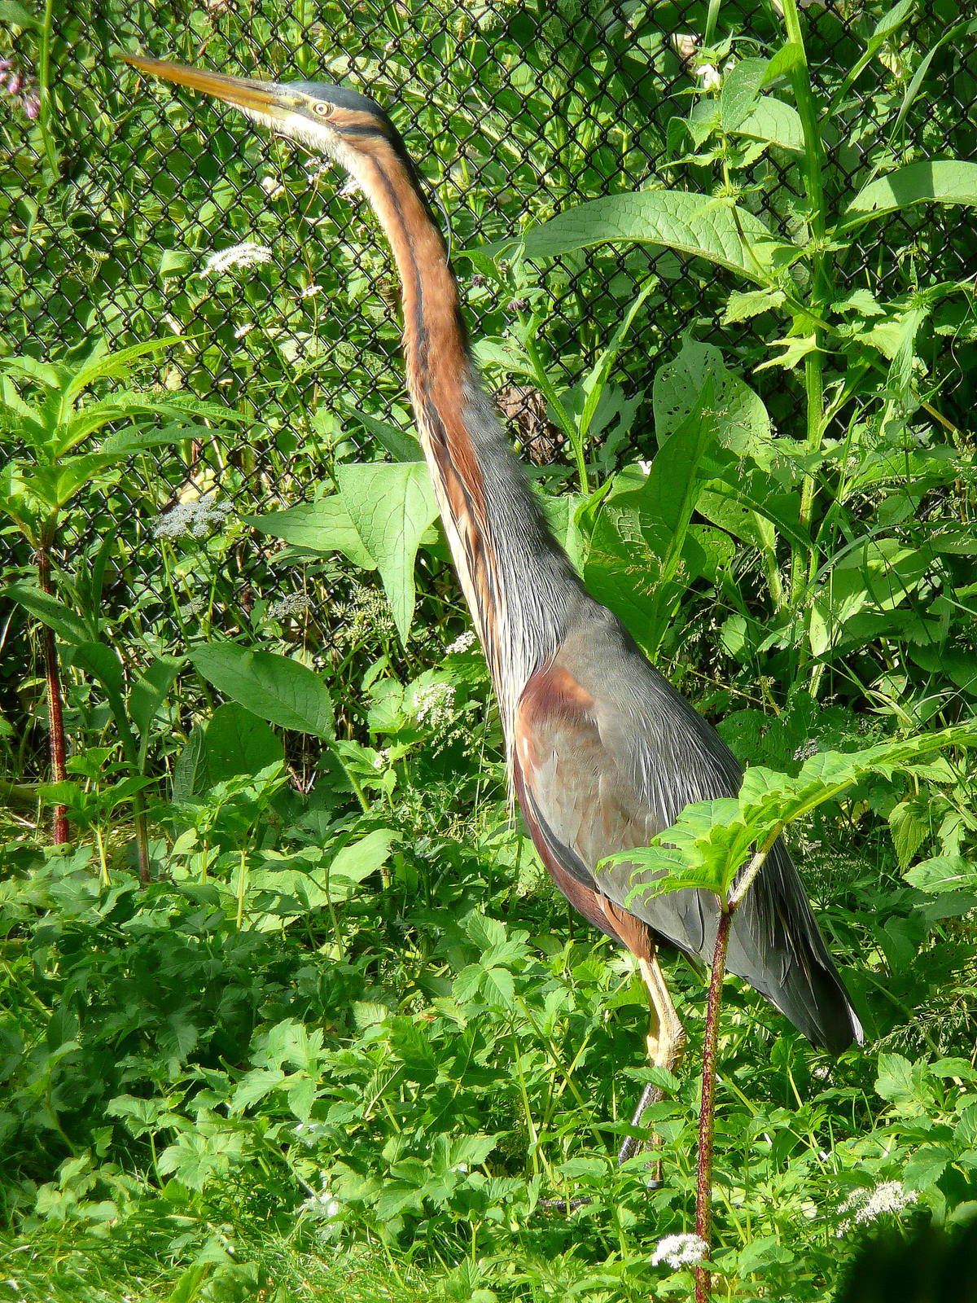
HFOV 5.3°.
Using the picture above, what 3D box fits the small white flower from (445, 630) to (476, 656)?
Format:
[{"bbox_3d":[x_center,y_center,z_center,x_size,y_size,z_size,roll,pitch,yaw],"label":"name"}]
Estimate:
[{"bbox_3d":[-0.025,-0.008,9.600,0.032,0.019,0.029,-18,18,0],"label":"small white flower"}]

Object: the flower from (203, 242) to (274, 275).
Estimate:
[{"bbox_3d":[-0.236,-0.371,9.950,0.067,0.027,0.062,-13,12,0],"label":"flower"}]

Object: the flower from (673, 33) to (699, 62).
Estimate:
[{"bbox_3d":[0.178,-0.545,9.500,0.025,0.026,0.024,-1,8,0],"label":"flower"}]

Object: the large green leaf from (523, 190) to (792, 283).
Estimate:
[{"bbox_3d":[0.140,-0.344,8.750,0.228,0.080,0.090,-1,8,0],"label":"large green leaf"}]

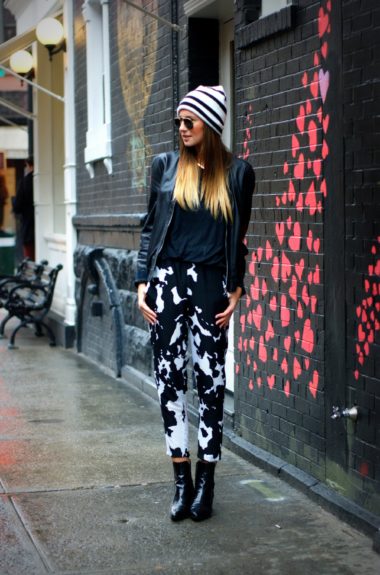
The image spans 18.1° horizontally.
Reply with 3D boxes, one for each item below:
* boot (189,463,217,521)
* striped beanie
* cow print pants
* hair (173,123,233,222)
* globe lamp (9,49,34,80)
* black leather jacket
[{"bbox_3d":[0.055,0.824,4.895,0.090,0.200,0.245,0,4,13],"label":"boot"},{"bbox_3d":[0.046,-0.713,4.810,0.190,0.195,0.220,3,-8,45],"label":"striped beanie"},{"bbox_3d":[-0.010,0.294,4.880,0.335,0.830,0.250,0,4,7],"label":"cow print pants"},{"bbox_3d":[0.050,-0.459,4.770,0.225,0.400,0.230,1,5,30],"label":"hair"},{"bbox_3d":[-1.806,-2.384,12.800,0.270,0.340,0.260,-2,4,-16],"label":"globe lamp"},{"bbox_3d":[0.018,-0.265,4.830,0.475,0.570,0.270,0,4,7],"label":"black leather jacket"}]

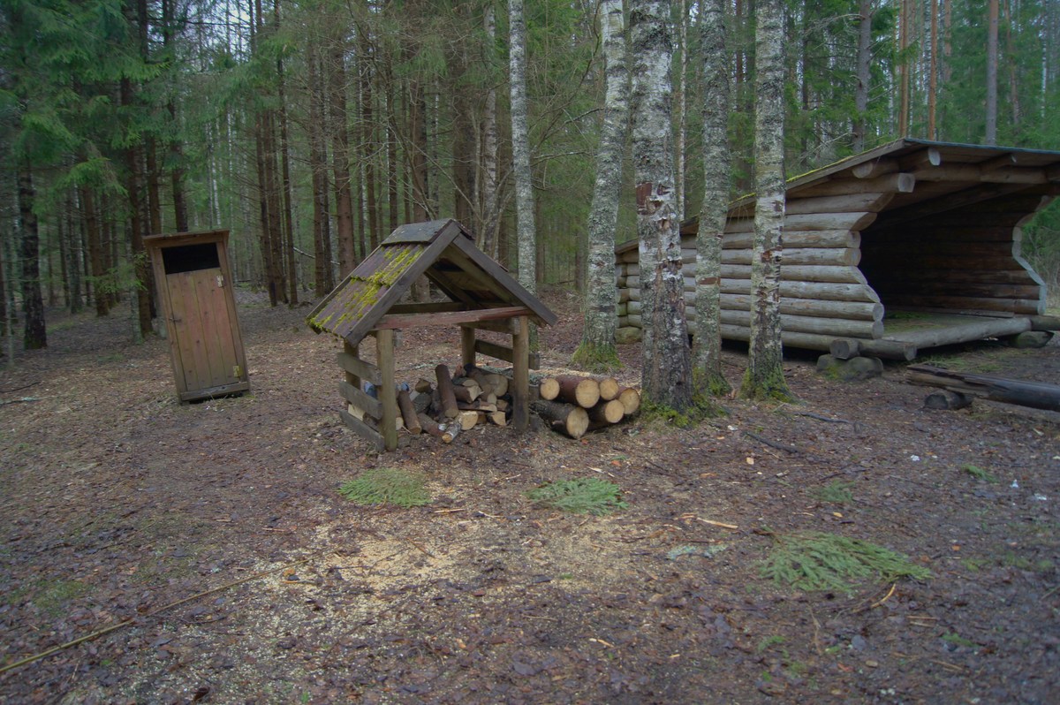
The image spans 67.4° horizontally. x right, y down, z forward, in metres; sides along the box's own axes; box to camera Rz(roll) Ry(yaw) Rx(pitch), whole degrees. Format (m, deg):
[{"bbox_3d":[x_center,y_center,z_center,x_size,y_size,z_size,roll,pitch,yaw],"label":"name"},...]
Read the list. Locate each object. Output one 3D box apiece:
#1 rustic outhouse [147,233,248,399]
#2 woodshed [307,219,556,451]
[{"bbox_3d":[-3.803,-0.463,9.228,0.833,1.853,1.150,-9,13,-20],"label":"rustic outhouse"},{"bbox_3d":[-0.893,-0.241,7.126,1.788,1.826,1.368,-5,9,-26],"label":"woodshed"}]

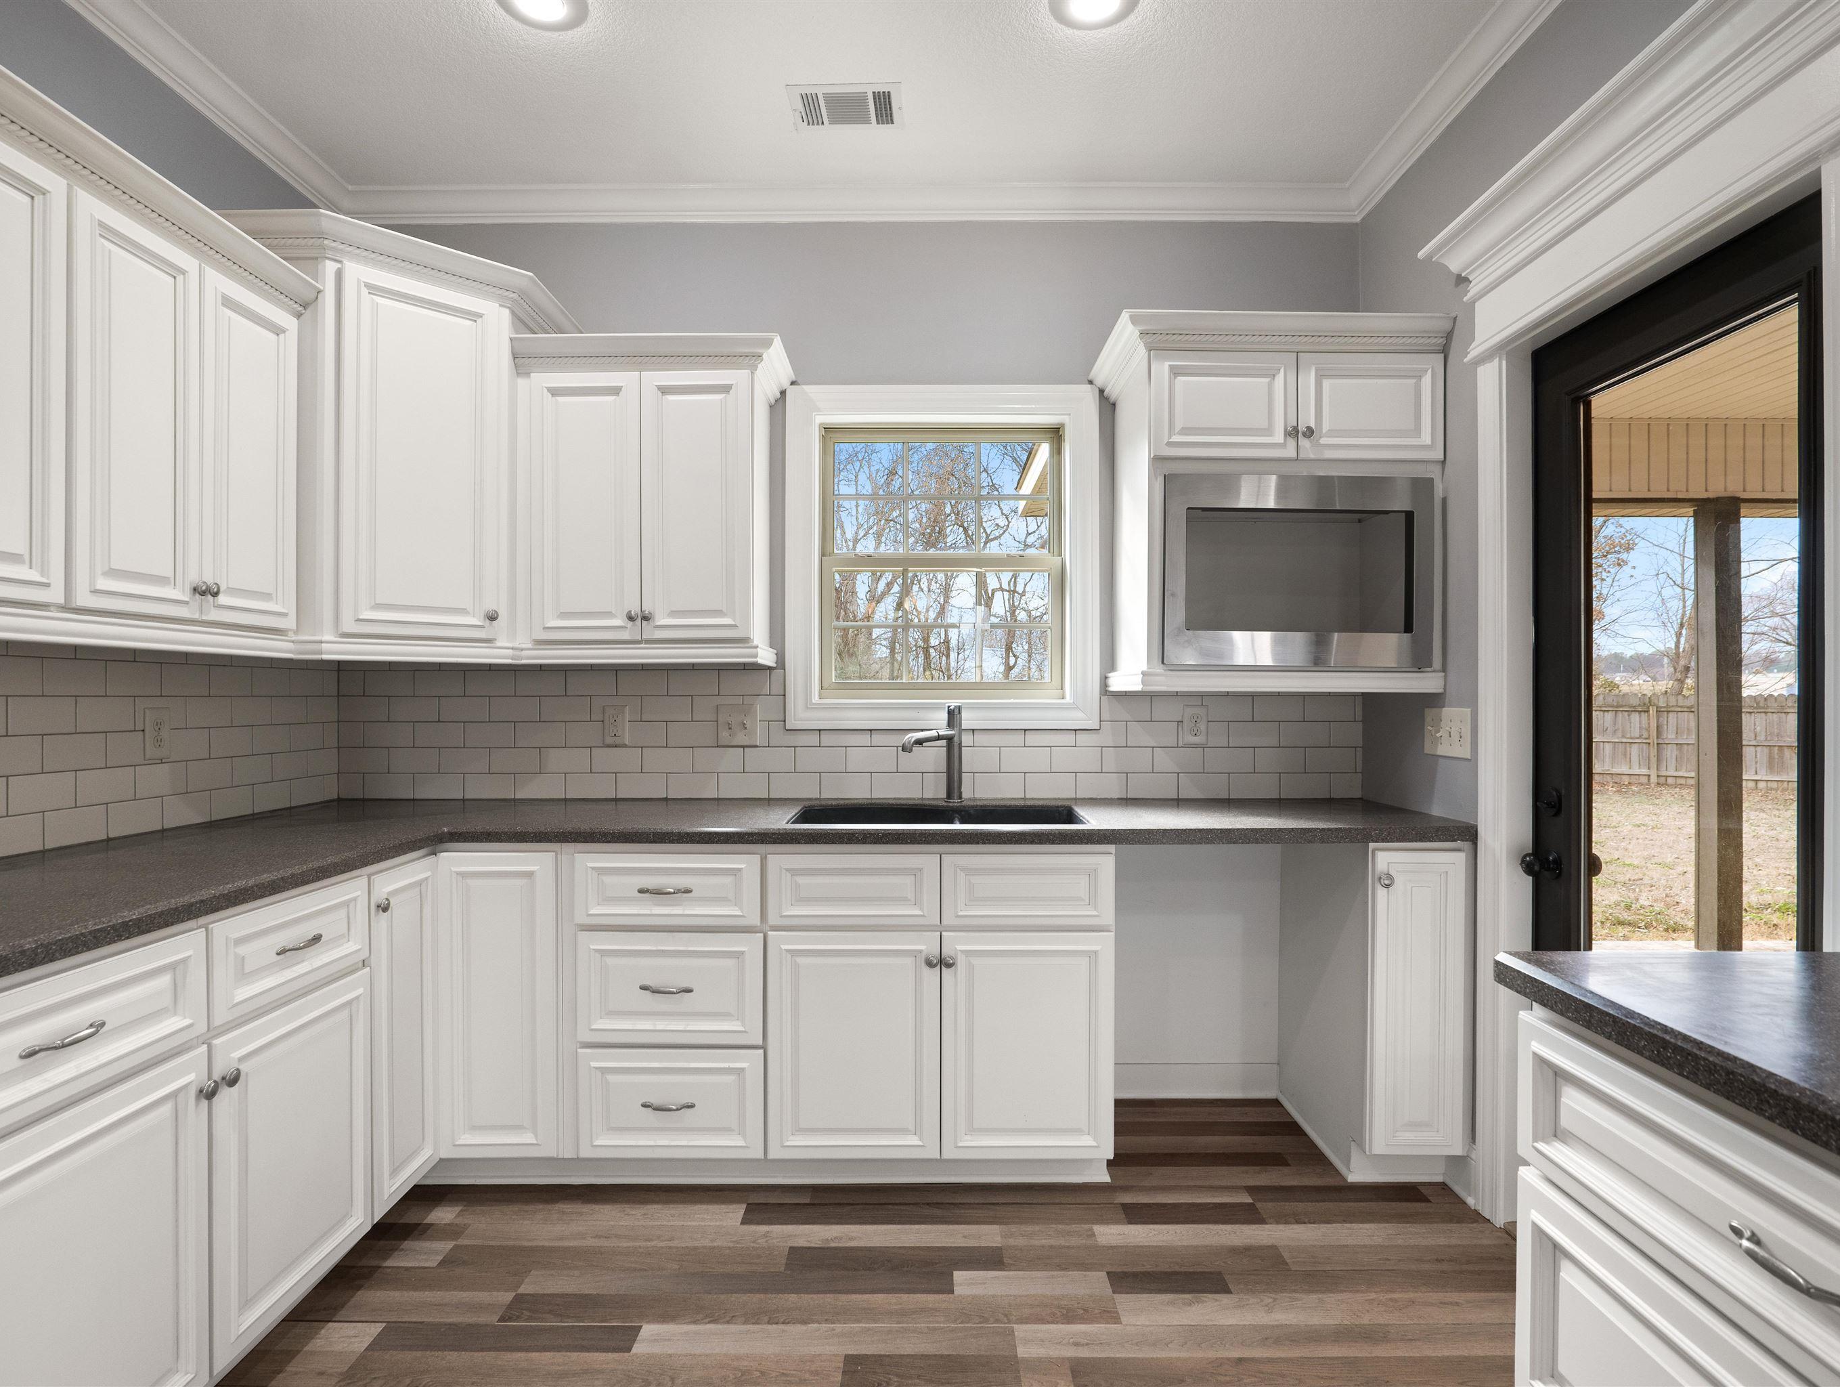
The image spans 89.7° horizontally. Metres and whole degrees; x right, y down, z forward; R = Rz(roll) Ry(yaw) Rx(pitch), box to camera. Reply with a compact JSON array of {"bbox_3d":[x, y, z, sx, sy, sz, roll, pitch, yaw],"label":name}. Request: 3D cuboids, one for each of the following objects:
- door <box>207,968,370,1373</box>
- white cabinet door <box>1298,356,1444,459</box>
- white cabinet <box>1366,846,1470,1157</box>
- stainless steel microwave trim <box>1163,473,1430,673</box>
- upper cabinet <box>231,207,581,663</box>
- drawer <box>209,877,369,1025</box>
[{"bbox_3d":[-1.170,0.845,1.727,0.025,0.545,0.437,0,0,0],"label":"door"},{"bbox_3d":[1.168,-0.739,2.392,0.377,0.274,0.025,0,0,0],"label":"white cabinet door"},{"bbox_3d":[1.216,0.747,2.546,0.251,0.761,0.575,0,0,0],"label":"white cabinet"},{"bbox_3d":[0.963,-0.308,2.363,0.686,0.486,0.042,0,0,0],"label":"stainless steel microwave trim"},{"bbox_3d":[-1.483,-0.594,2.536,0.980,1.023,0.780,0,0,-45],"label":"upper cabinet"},{"bbox_3d":[-1.406,0.469,1.730,0.480,0.166,0.435,0,0,0],"label":"drawer"}]

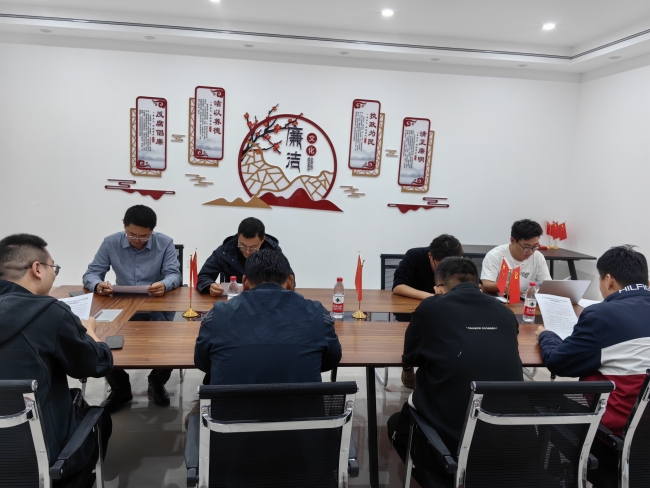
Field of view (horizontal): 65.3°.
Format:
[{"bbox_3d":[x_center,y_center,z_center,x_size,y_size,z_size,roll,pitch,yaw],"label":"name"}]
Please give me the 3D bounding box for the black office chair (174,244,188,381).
[{"bbox_3d":[-1.346,0.502,3.879,0.591,0.954,0.586,1,9,-7],"label":"black office chair"}]

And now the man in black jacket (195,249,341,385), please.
[{"bbox_3d":[-0.234,0.632,2.079,0.570,1.270,0.760,2,10,-9],"label":"man in black jacket"}]

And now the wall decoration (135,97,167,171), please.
[{"bbox_3d":[-1.934,-1.225,5.683,0.337,0.793,0.035,3,9,-5],"label":"wall decoration"}]

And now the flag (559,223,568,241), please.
[{"bbox_3d":[2.859,-0.147,6.079,0.110,0.210,0.040,1,9,-7],"label":"flag"}]

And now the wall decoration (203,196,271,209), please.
[{"bbox_3d":[-0.977,-0.476,5.668,0.770,0.130,0.030,3,10,-4],"label":"wall decoration"}]

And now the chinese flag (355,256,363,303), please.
[{"bbox_3d":[0.199,0.196,2.916,0.042,0.233,0.200,3,9,-5],"label":"chinese flag"}]

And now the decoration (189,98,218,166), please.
[{"bbox_3d":[-1.319,-1.210,5.522,0.335,0.720,0.030,3,10,-4],"label":"decoration"}]

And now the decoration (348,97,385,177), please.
[{"bbox_3d":[0.480,-1.218,5.859,0.391,0.866,0.040,3,9,-5],"label":"decoration"}]

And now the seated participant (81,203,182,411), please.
[{"bbox_3d":[-1.266,0.376,3.388,0.620,1.300,0.640,2,10,-11],"label":"seated participant"}]

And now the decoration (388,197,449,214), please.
[{"bbox_3d":[1.114,-0.457,6.040,0.742,0.201,0.030,3,9,-5],"label":"decoration"}]

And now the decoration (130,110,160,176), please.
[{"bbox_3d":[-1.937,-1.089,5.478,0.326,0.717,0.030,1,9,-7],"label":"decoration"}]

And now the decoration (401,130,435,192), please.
[{"bbox_3d":[1.080,-0.956,5.873,0.343,0.707,0.030,1,9,-7],"label":"decoration"}]

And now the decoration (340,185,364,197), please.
[{"bbox_3d":[0.327,-0.610,5.959,0.301,0.129,0.025,3,9,-5],"label":"decoration"}]

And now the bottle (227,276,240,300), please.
[{"bbox_3d":[-0.513,0.296,2.837,0.065,0.232,0.065,1,9,-7],"label":"bottle"}]

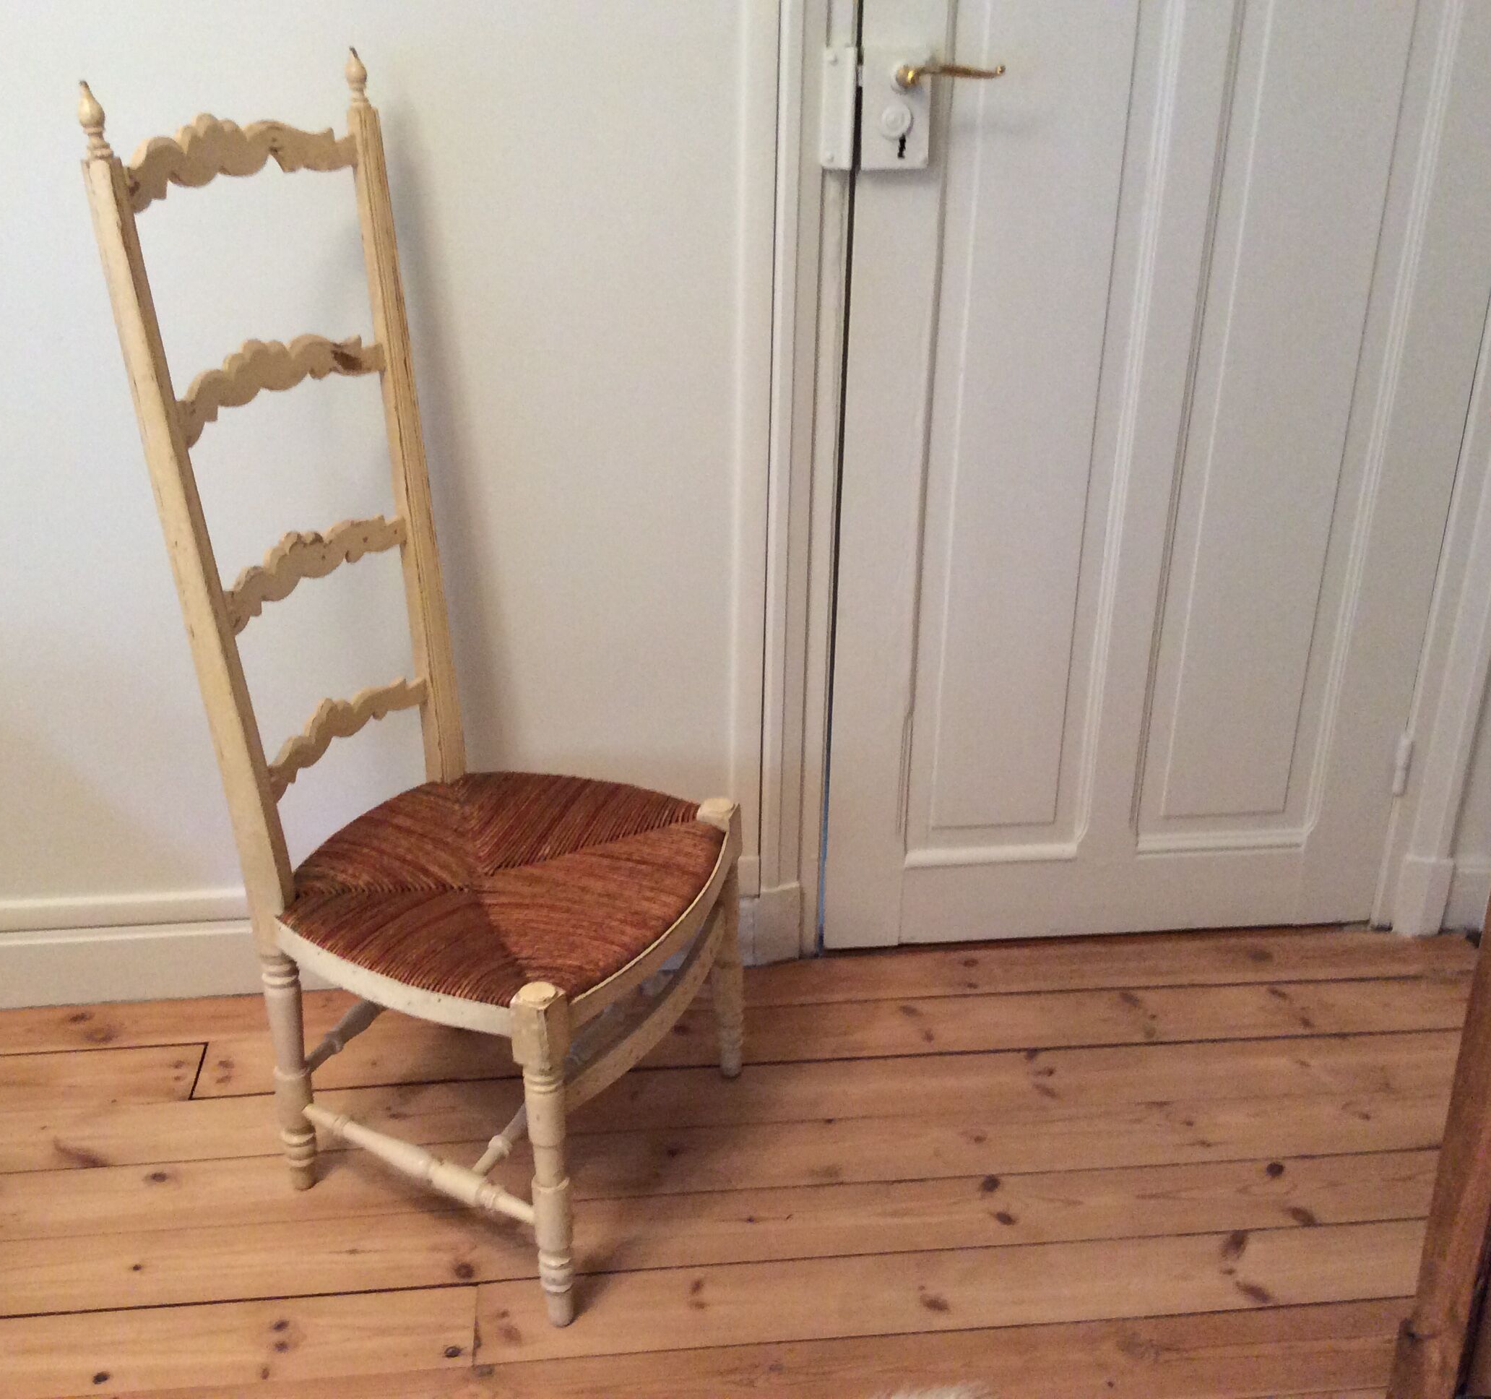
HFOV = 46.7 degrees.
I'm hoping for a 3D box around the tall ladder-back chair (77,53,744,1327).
[{"bbox_3d":[-0.269,-0.021,1.682,0.449,1.110,0.453,11,26,20],"label":"tall ladder-back chair"}]

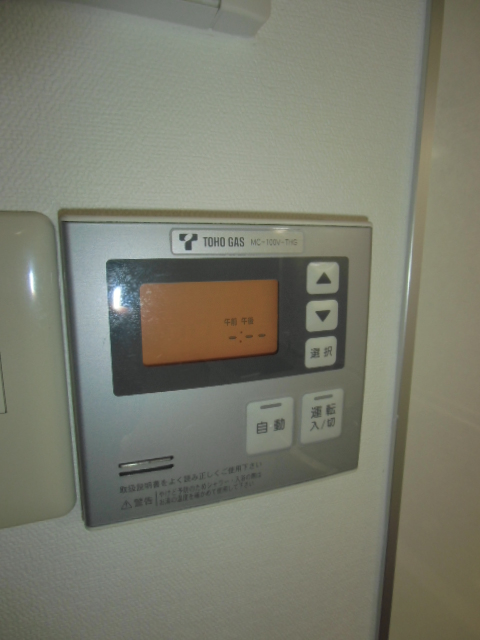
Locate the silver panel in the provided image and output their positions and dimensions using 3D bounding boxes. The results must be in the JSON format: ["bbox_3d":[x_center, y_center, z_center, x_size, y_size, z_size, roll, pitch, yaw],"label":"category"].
[{"bbox_3d":[-0.004,0.018,0.193,0.127,0.120,0.016,-4,11,-20],"label":"silver panel"}]

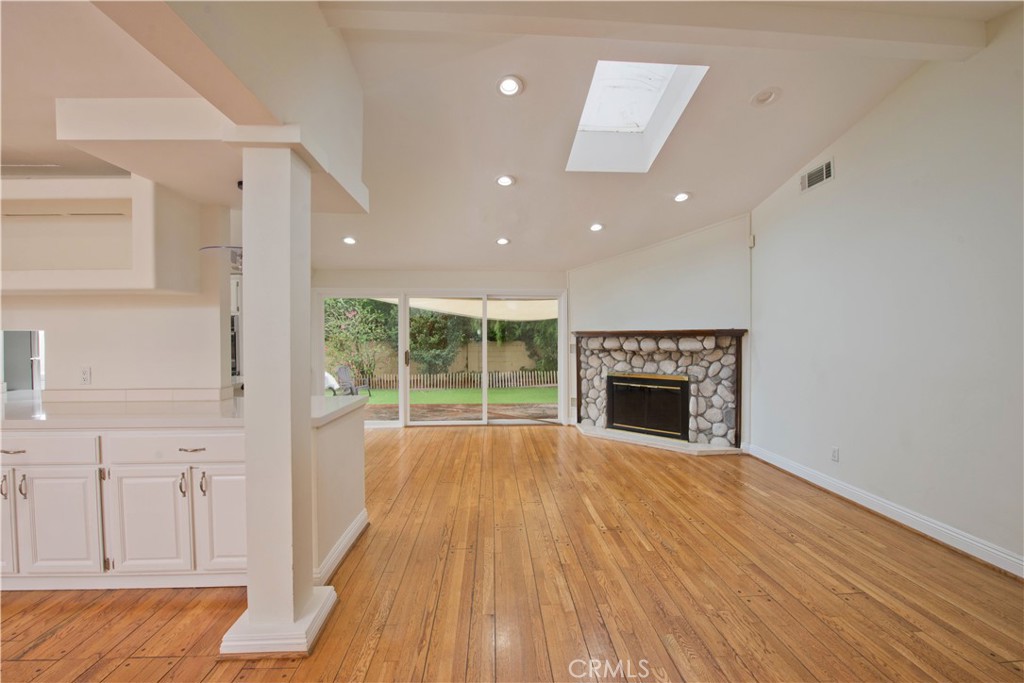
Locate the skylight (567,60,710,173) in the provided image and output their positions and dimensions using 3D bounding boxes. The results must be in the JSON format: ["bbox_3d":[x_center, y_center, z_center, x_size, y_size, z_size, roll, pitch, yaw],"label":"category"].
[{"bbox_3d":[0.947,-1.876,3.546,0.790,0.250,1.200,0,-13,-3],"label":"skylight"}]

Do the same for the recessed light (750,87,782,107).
[{"bbox_3d":[1.924,-1.868,3.231,0.200,0.050,0.200,0,-13,-3],"label":"recessed light"}]

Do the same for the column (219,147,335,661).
[{"bbox_3d":[-1.060,0.241,1.992,0.385,2.184,0.385,0,1,-3],"label":"column"}]

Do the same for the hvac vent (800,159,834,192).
[{"bbox_3d":[2.792,-1.519,3.924,0.025,0.182,0.405,0,1,-3],"label":"hvac vent"}]

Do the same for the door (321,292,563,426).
[{"bbox_3d":[-1.039,0.274,6.451,3.630,2.035,0.120,0,1,-3],"label":"door"}]

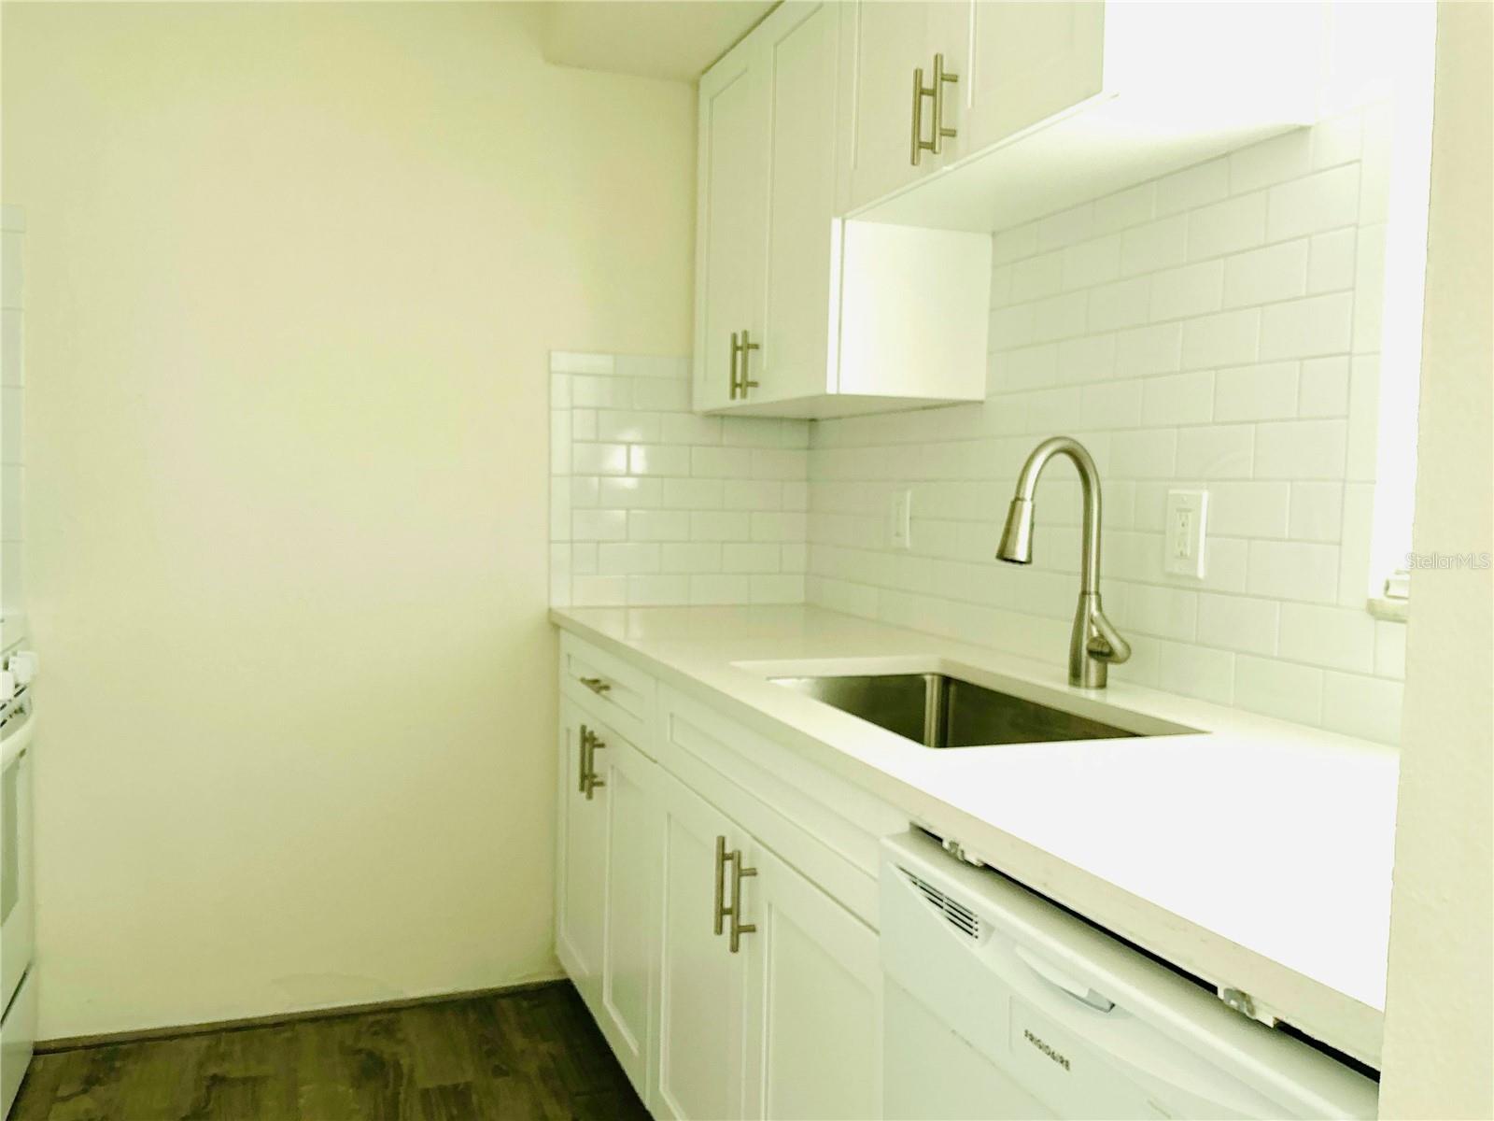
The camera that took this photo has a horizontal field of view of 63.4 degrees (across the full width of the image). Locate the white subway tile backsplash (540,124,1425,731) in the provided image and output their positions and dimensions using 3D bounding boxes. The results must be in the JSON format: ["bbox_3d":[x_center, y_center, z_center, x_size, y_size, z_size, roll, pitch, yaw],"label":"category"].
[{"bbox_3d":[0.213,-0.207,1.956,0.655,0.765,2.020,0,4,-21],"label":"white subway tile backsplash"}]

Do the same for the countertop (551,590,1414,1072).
[{"bbox_3d":[0.259,0.200,1.833,0.650,0.033,2.330,0,4,-21],"label":"countertop"}]

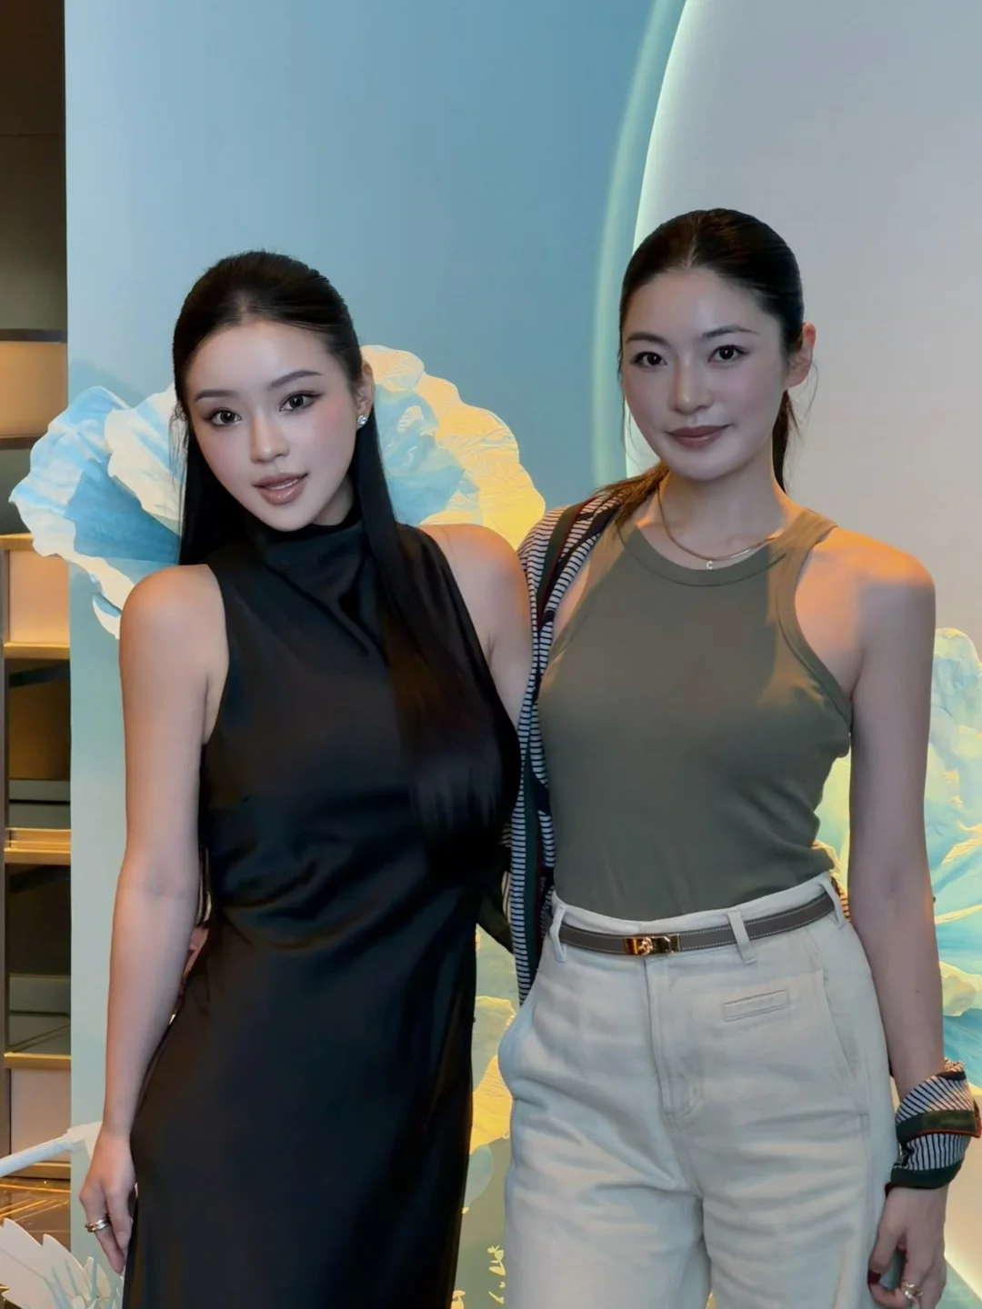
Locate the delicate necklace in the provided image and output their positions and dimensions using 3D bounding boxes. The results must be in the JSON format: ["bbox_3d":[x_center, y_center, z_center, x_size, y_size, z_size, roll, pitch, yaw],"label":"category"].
[{"bbox_3d":[0.193,-0.111,3.210,0.118,0.082,0.115,1,3,14],"label":"delicate necklace"}]

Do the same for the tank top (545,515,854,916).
[{"bbox_3d":[0.175,0.050,3.230,0.285,0.360,0.210,1,3,16],"label":"tank top"}]

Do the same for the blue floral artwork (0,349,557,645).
[{"bbox_3d":[-0.219,-0.152,3.880,0.550,0.340,0.180,0,2,0],"label":"blue floral artwork"}]

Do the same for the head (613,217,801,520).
[{"bbox_3d":[0.185,-0.250,3.220,0.175,0.260,0.220,1,3,17],"label":"head"}]

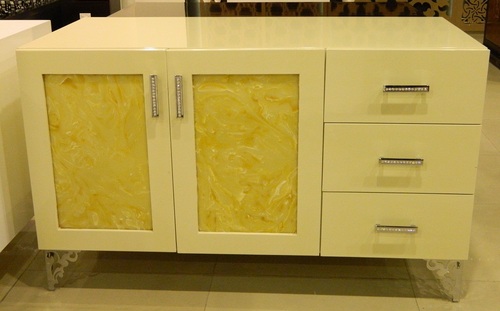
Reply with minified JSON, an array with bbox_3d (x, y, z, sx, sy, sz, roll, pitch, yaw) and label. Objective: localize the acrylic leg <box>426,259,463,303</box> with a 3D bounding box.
[{"bbox_3d":[0.549,0.348,1.925,0.098,0.144,0.034,1,19,4],"label":"acrylic leg"}]

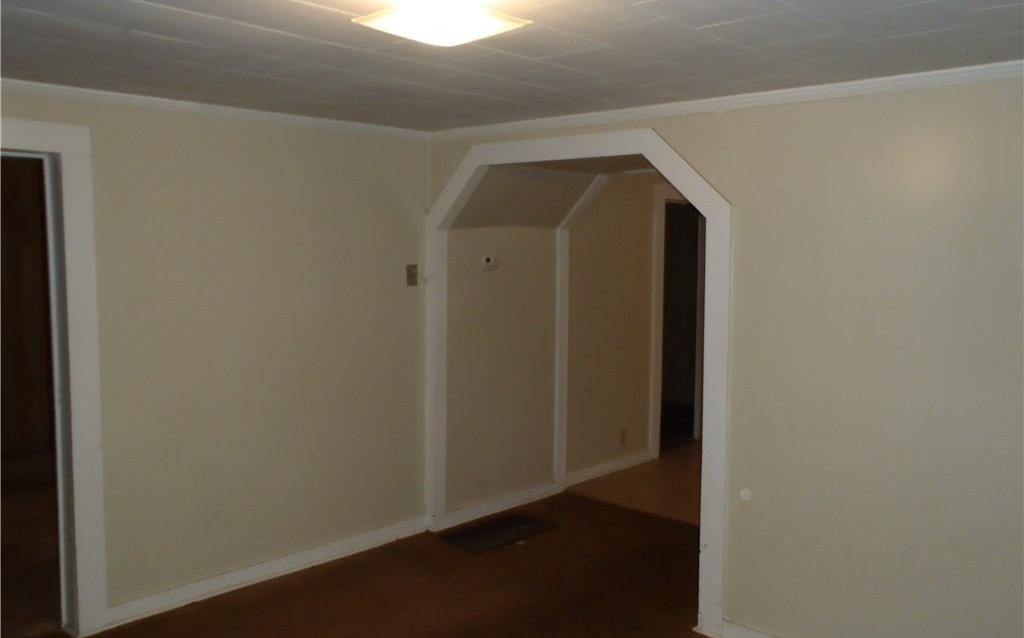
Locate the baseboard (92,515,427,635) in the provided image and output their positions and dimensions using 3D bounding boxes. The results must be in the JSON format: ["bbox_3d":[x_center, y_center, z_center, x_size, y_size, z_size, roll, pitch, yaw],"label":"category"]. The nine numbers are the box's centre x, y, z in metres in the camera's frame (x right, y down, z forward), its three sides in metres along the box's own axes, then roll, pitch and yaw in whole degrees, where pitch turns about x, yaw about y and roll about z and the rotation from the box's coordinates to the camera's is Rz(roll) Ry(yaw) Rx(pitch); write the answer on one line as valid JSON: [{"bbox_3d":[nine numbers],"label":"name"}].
[{"bbox_3d":[-1.153,1.245,4.212,0.030,0.097,1.844,5,7,43],"label":"baseboard"}]

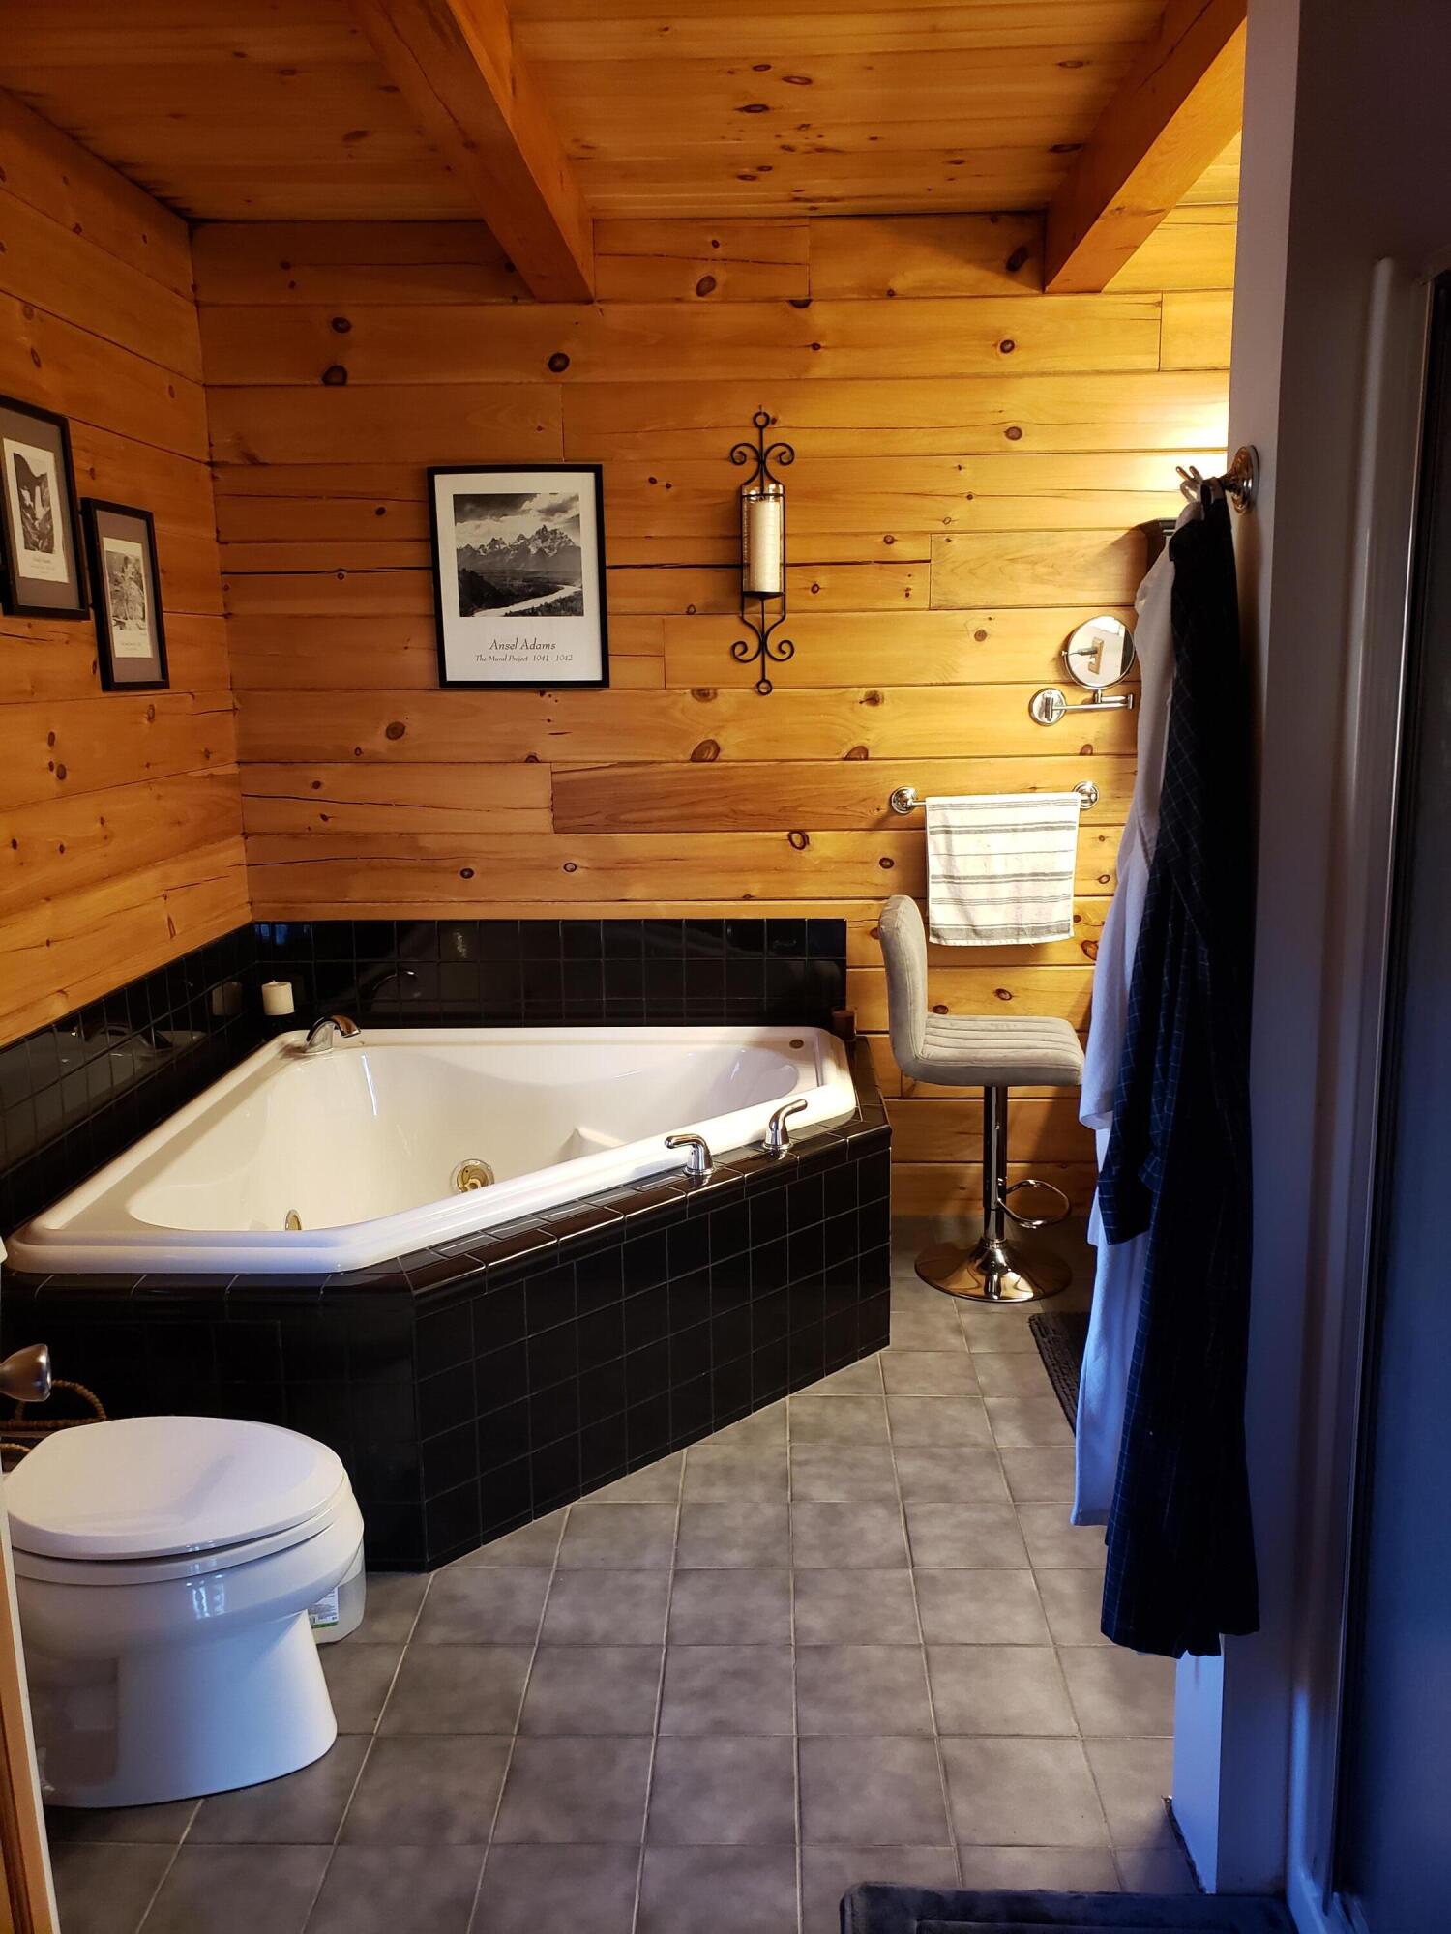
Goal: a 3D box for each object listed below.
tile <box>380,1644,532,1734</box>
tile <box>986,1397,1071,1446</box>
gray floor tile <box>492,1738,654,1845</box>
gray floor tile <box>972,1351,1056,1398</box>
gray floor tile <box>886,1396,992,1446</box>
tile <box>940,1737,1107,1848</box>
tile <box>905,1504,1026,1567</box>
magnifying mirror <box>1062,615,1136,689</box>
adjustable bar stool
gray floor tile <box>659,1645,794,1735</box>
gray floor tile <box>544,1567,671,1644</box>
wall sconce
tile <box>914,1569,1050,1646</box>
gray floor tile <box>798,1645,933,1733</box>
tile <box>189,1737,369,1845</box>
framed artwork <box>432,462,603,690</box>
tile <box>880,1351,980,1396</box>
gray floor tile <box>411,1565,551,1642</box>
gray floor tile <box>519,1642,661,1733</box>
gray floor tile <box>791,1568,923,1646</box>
[{"bbox_3d":[-0.397,1.082,2.173,0.197,0.010,0.197,-1,11,2],"label":"tile"},{"bbox_3d":[0.638,0.925,2.948,0.200,0.010,0.199,-1,11,2],"label":"tile"},{"bbox_3d":[-0.206,1.136,2.002,0.200,0.010,0.199,-1,11,2],"label":"gray floor tile"},{"bbox_3d":[0.637,0.875,3.109,0.198,0.010,0.197,-1,11,2],"label":"gray floor tile"},{"bbox_3d":[0.430,0.917,2.923,0.198,0.010,0.197,-1,11,2],"label":"gray floor tile"},{"bbox_3d":[0.396,1.109,1.950,0.197,0.010,0.197,-1,11,2],"label":"tile"},{"bbox_3d":[0.422,1.007,2.566,0.200,0.010,0.199,-1,11,2],"label":"tile"},{"bbox_3d":[0.912,-0.766,3.543,0.180,0.180,0.035,-2,15,-5],"label":"magnifying mirror"},{"bbox_3d":[0.629,0.297,3.538,0.495,0.955,0.420,1,12,10],"label":"adjustable bar stool"},{"bbox_3d":[0.003,1.076,2.159,0.197,0.010,0.197,-1,11,2],"label":"gray floor tile"},{"bbox_3d":[-0.193,1.056,2.392,0.200,0.010,0.199,-1,11,2],"label":"gray floor tile"},{"bbox_3d":[0.094,-1.032,3.628,0.162,0.686,0.120,-1,11,2],"label":"wall sconce"},{"bbox_3d":[0.416,1.047,2.371,0.200,0.010,0.199,-1,11,2],"label":"tile"},{"bbox_3d":[0.203,1.073,2.151,0.197,0.010,0.197,-1,11,2],"label":"gray floor tile"},{"bbox_3d":[-0.603,1.127,1.991,0.198,0.010,0.197,-1,11,2],"label":"tile"},{"bbox_3d":[-0.519,-0.984,3.685,0.436,0.542,0.020,-1,11,1],"label":"framed artwork"},{"bbox_3d":[0.434,0.877,3.115,0.197,0.010,0.197,-1,11,2],"label":"tile"},{"bbox_3d":[-0.396,1.059,2.400,0.200,0.010,0.199,-1,11,2],"label":"gray floor tile"},{"bbox_3d":[-0.200,1.096,2.197,0.200,0.010,0.199,-1,11,2],"label":"gray floor tile"},{"bbox_3d":[0.209,1.035,2.345,0.197,0.010,0.197,-1,11,2],"label":"gray floor tile"}]

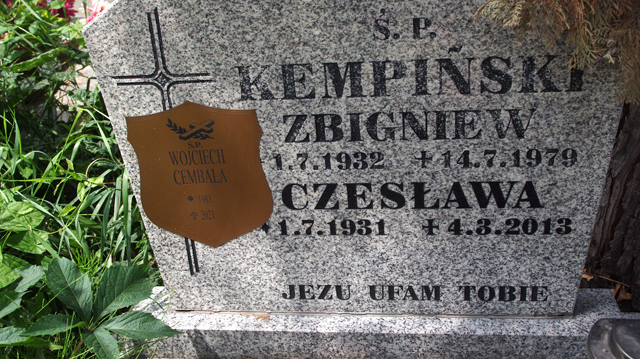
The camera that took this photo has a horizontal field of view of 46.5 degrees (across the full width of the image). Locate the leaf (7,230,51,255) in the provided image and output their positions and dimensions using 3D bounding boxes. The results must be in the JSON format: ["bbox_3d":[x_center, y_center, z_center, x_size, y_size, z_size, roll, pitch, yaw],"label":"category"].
[{"bbox_3d":[-0.489,0.106,1.250,0.070,0.015,0.060,-25,44,-29],"label":"leaf"}]

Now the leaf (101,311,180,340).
[{"bbox_3d":[-0.268,0.221,1.120,0.115,0.018,0.058,4,24,0],"label":"leaf"}]

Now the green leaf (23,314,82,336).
[{"bbox_3d":[-0.397,0.217,1.110,0.090,0.018,0.045,-10,24,-15],"label":"green leaf"}]

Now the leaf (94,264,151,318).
[{"bbox_3d":[-0.306,0.174,1.150,0.064,0.022,0.118,30,54,27],"label":"leaf"}]

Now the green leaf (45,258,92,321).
[{"bbox_3d":[-0.386,0.170,1.150,0.060,0.020,0.113,-22,62,-13],"label":"green leaf"}]

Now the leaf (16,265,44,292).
[{"bbox_3d":[-0.447,0.153,1.150,0.056,0.012,0.035,-41,52,-18],"label":"leaf"}]

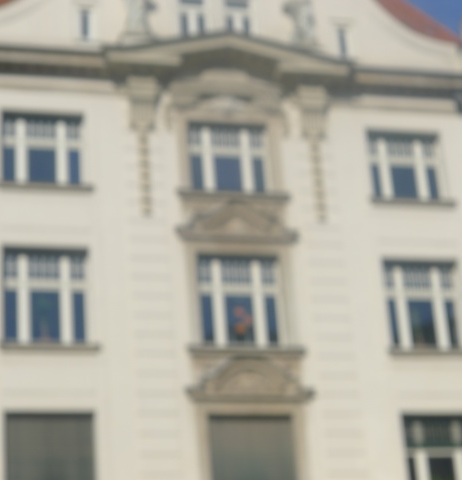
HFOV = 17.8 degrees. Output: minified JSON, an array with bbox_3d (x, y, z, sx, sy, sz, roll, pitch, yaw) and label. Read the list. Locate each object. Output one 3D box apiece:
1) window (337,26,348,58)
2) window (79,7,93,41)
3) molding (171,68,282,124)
[{"bbox_3d":[2.737,-4.851,36.326,0.250,0.880,0.150,2,-24,-15],"label":"window"},{"bbox_3d":[-3.387,-5.019,34.556,0.301,0.909,0.150,2,-25,-14],"label":"window"},{"bbox_3d":[-0.125,-3.229,33.103,2.420,0.990,0.400,2,-24,-15],"label":"molding"}]

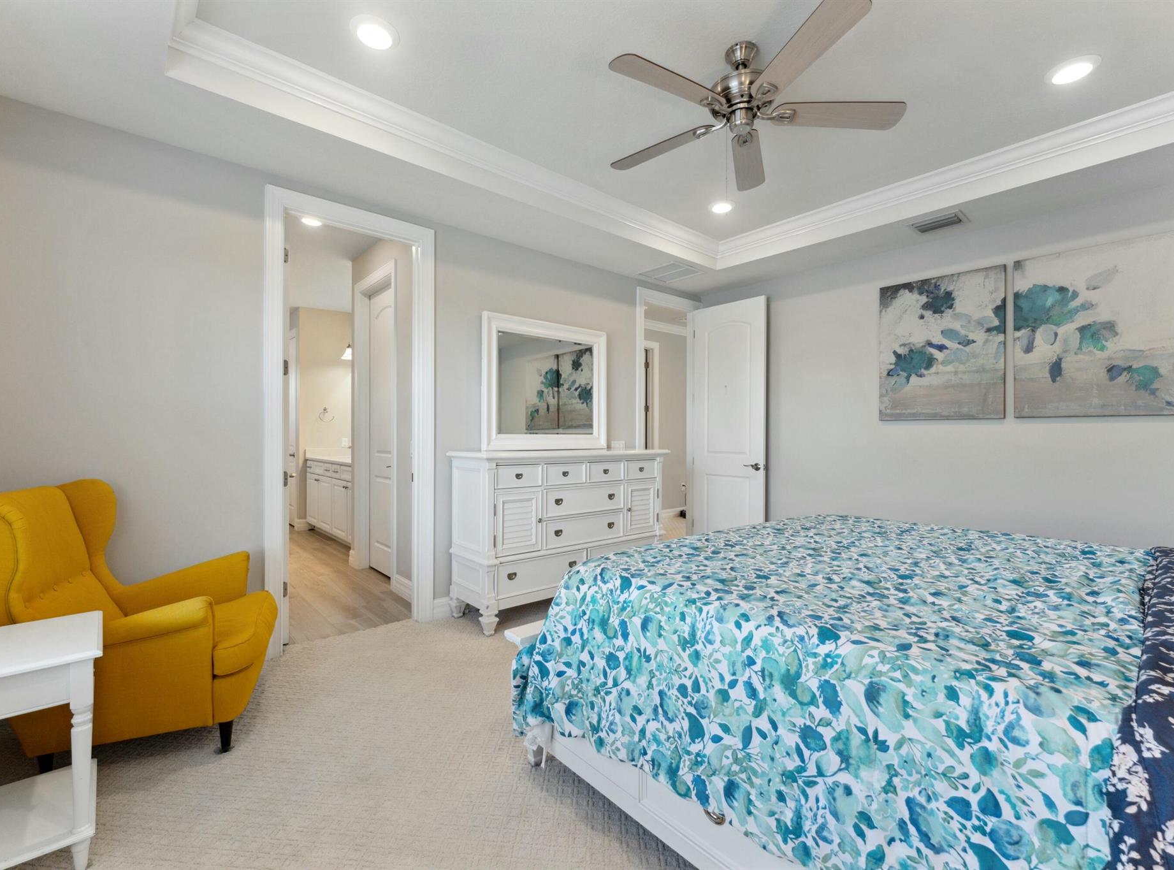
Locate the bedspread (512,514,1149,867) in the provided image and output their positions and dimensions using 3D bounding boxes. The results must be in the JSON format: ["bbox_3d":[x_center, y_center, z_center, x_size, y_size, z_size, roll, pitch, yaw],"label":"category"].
[{"bbox_3d":[1.041,0.749,1.980,2.150,0.600,1.610,0,0,-40],"label":"bedspread"}]

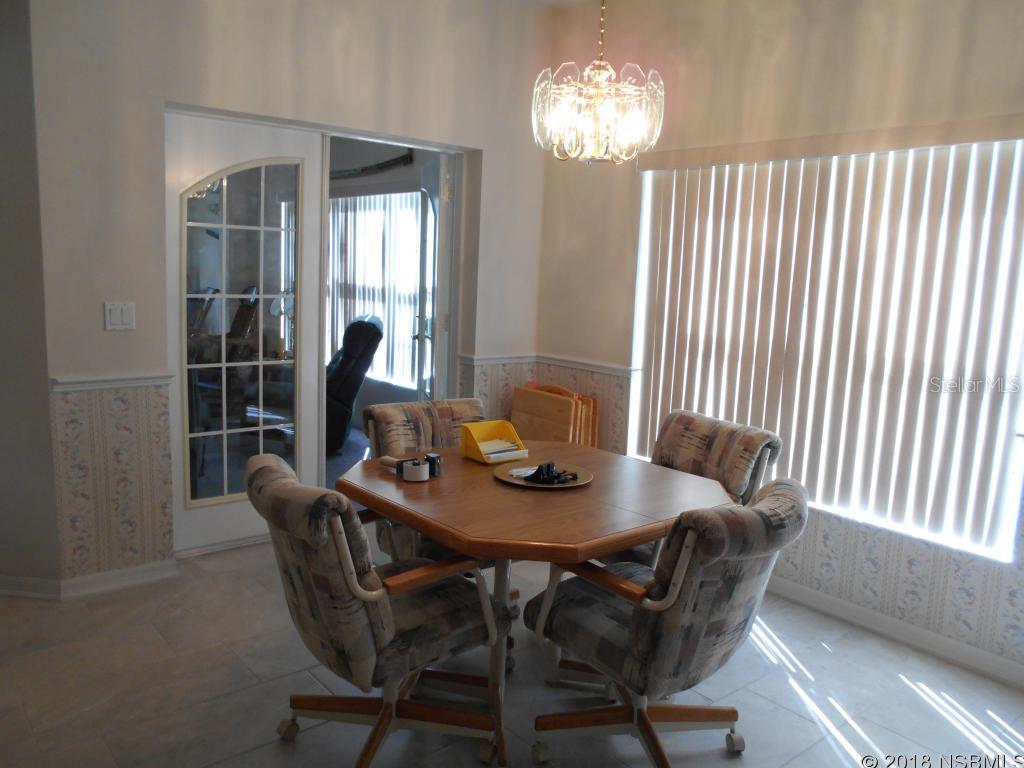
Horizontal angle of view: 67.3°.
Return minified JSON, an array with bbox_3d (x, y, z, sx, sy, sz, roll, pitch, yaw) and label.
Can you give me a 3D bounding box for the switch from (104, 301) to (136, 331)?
[{"bbox_3d":[-1.627,-0.279,3.202,0.117,0.113,0.012,-5,11,-40],"label":"switch"}]

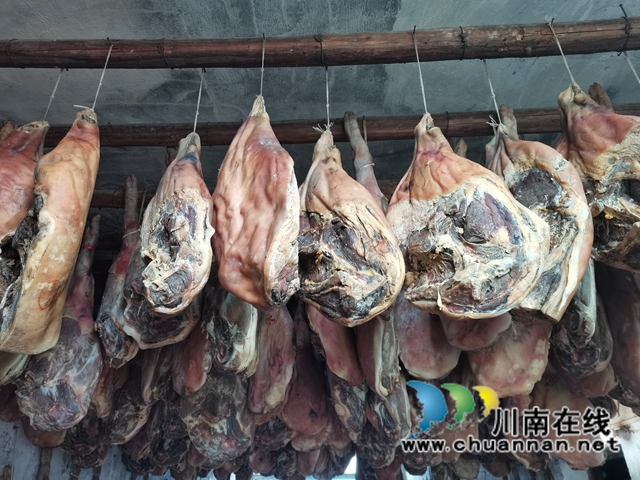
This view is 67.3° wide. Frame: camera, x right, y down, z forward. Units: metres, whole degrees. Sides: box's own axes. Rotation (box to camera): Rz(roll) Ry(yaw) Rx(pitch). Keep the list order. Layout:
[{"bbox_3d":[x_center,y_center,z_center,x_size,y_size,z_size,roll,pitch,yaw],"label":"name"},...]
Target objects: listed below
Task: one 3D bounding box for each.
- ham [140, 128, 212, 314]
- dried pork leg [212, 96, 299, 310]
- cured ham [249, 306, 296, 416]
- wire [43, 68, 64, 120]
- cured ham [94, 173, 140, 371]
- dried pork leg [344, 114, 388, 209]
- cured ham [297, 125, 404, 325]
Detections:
[{"bbox_3d":[-0.361,-0.068,1.241,0.200,0.550,0.190,-7,-29,14],"label":"ham"},{"bbox_3d":[-0.156,-0.127,1.204,0.190,0.630,0.260,-10,-30,18],"label":"dried pork leg"},{"bbox_3d":[-0.172,0.261,1.881,0.170,0.800,0.240,-8,-29,13],"label":"cured ham"},{"bbox_3d":[-0.810,-0.444,1.456,0.008,0.205,0.008,-1,-28,0],"label":"wire"},{"bbox_3d":[-0.804,0.087,1.989,0.180,0.860,0.230,11,-32,-29],"label":"cured ham"},{"bbox_3d":[0.179,-0.113,1.614,0.250,0.840,0.200,8,-33,-30],"label":"dried pork leg"},{"bbox_3d":[0.069,-0.065,1.225,0.280,0.580,0.200,-10,-29,12],"label":"cured ham"}]

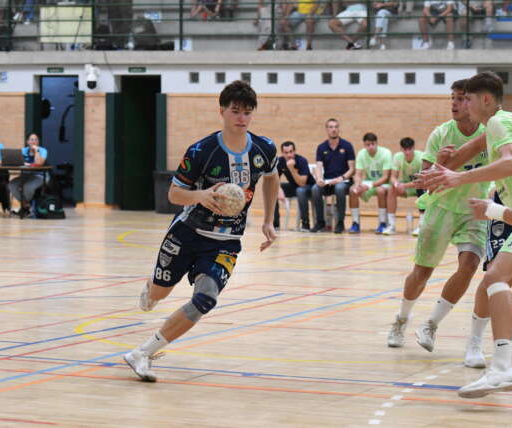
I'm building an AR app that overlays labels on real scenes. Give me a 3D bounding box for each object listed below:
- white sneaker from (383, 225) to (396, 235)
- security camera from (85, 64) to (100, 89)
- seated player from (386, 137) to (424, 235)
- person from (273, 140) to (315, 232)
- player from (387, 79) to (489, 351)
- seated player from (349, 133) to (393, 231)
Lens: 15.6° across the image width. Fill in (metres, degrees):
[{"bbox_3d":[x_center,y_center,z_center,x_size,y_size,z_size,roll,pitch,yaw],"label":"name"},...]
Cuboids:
[{"bbox_3d":[1.725,0.219,24.097,0.115,0.120,0.290,2,3,18],"label":"white sneaker"},{"bbox_3d":[-2.593,-2.165,29.700,0.200,0.390,0.260,2,3,23],"label":"security camera"},{"bbox_3d":[1.948,-0.368,24.269,0.520,1.280,0.800,2,3,16],"label":"seated player"},{"bbox_3d":[0.524,-0.360,24.470,0.540,1.210,0.780,2,3,22],"label":"person"},{"bbox_3d":[1.243,-0.007,12.008,0.680,1.740,0.560,2,3,20],"label":"player"},{"bbox_3d":[1.513,-0.403,24.368,0.530,1.330,0.800,1,3,16],"label":"seated player"}]

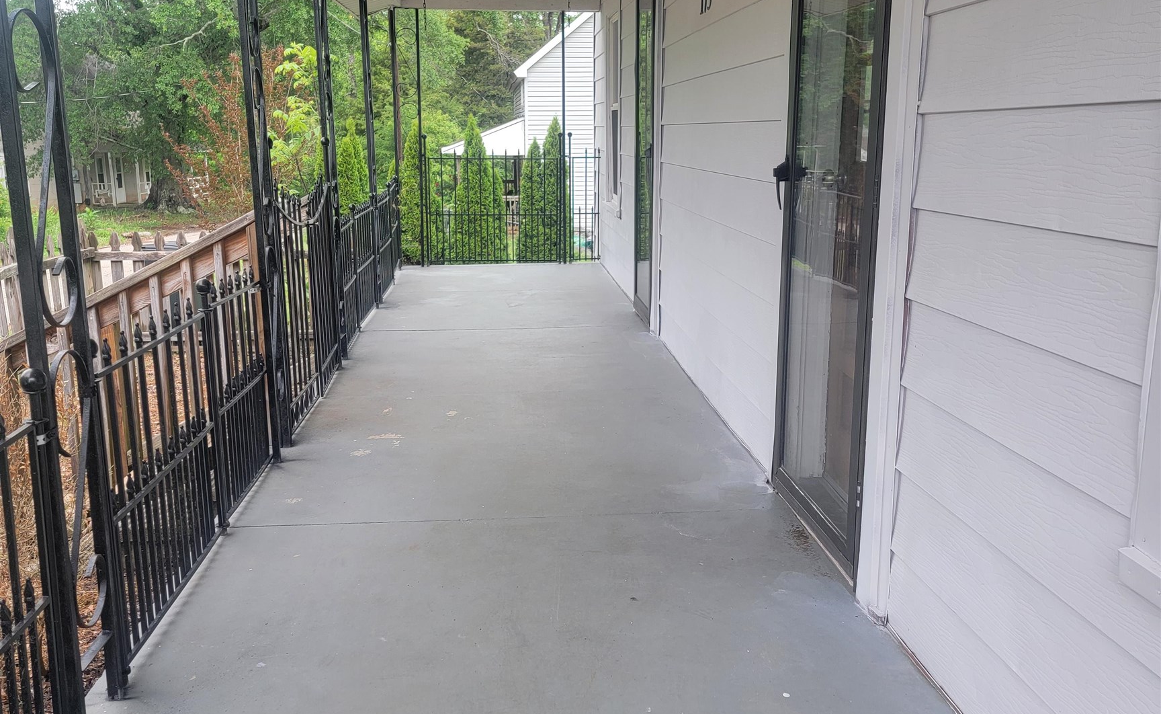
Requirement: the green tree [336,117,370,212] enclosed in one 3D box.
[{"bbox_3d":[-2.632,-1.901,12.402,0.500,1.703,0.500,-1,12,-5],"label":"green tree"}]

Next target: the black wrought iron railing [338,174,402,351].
[{"bbox_3d":[-1.357,-0.736,7.158,0.060,0.723,3.593,-1,12,-5],"label":"black wrought iron railing"}]

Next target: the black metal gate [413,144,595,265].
[{"bbox_3d":[-0.611,-1.313,9.196,1.571,1.023,0.060,-1,12,-5],"label":"black metal gate"}]

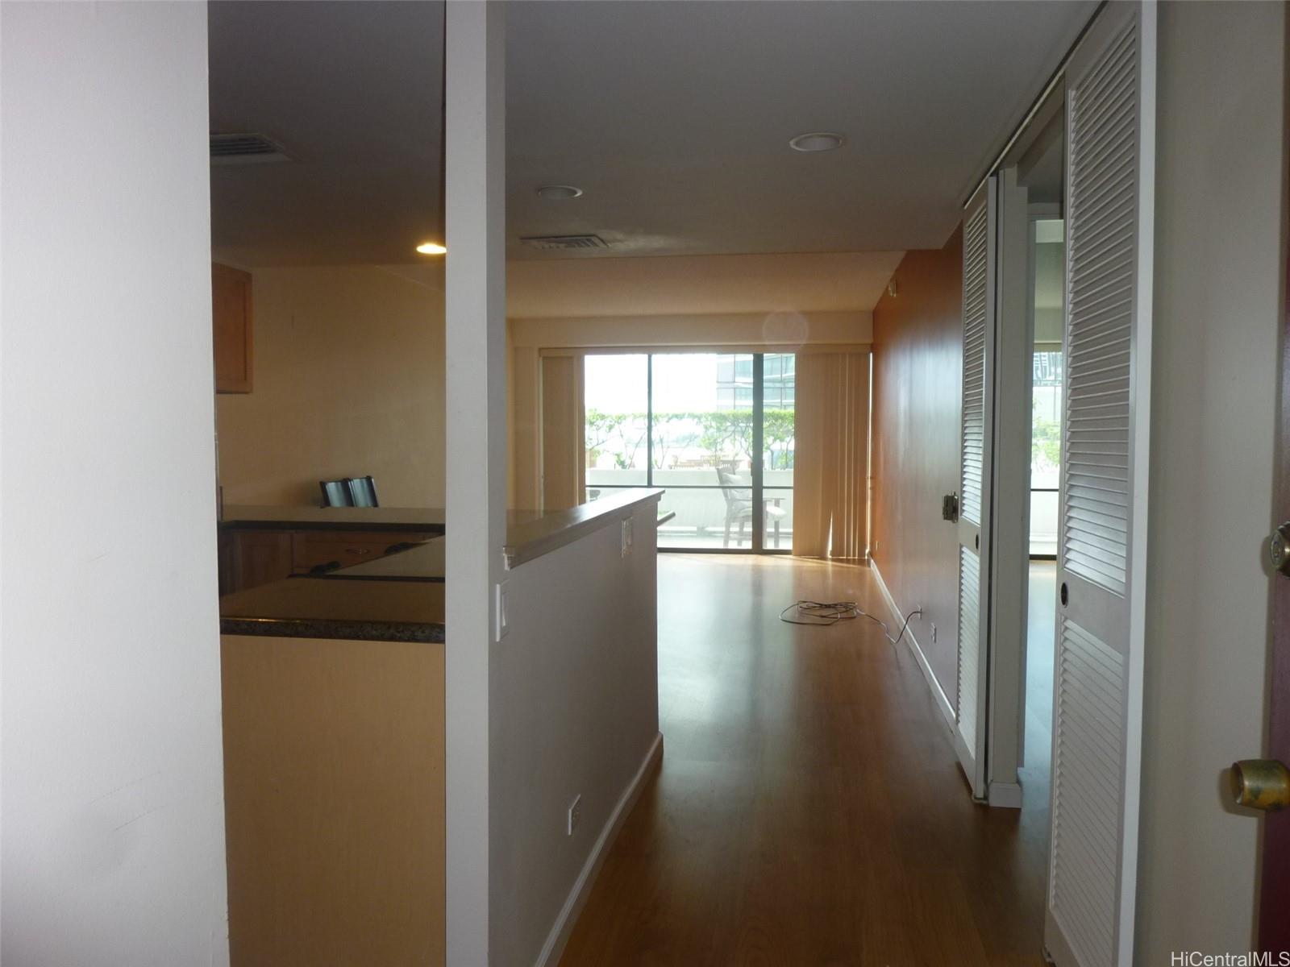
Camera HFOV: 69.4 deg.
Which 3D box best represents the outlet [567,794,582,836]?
[{"bbox_3d":[-0.184,0.878,2.474,0.008,0.070,0.115,1,3,10],"label":"outlet"}]

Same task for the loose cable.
[{"bbox_3d":[1.333,0.821,6.338,0.840,0.290,1.750,1,3,10],"label":"loose cable"}]

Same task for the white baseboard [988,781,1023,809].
[{"bbox_3d":[1.253,1.080,3.235,0.104,0.084,0.020,1,3,10],"label":"white baseboard"}]

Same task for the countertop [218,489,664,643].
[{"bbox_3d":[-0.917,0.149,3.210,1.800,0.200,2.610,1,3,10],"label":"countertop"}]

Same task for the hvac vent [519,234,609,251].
[{"bbox_3d":[-0.404,-1.188,4.594,0.380,0.020,0.270,1,3,10],"label":"hvac vent"}]

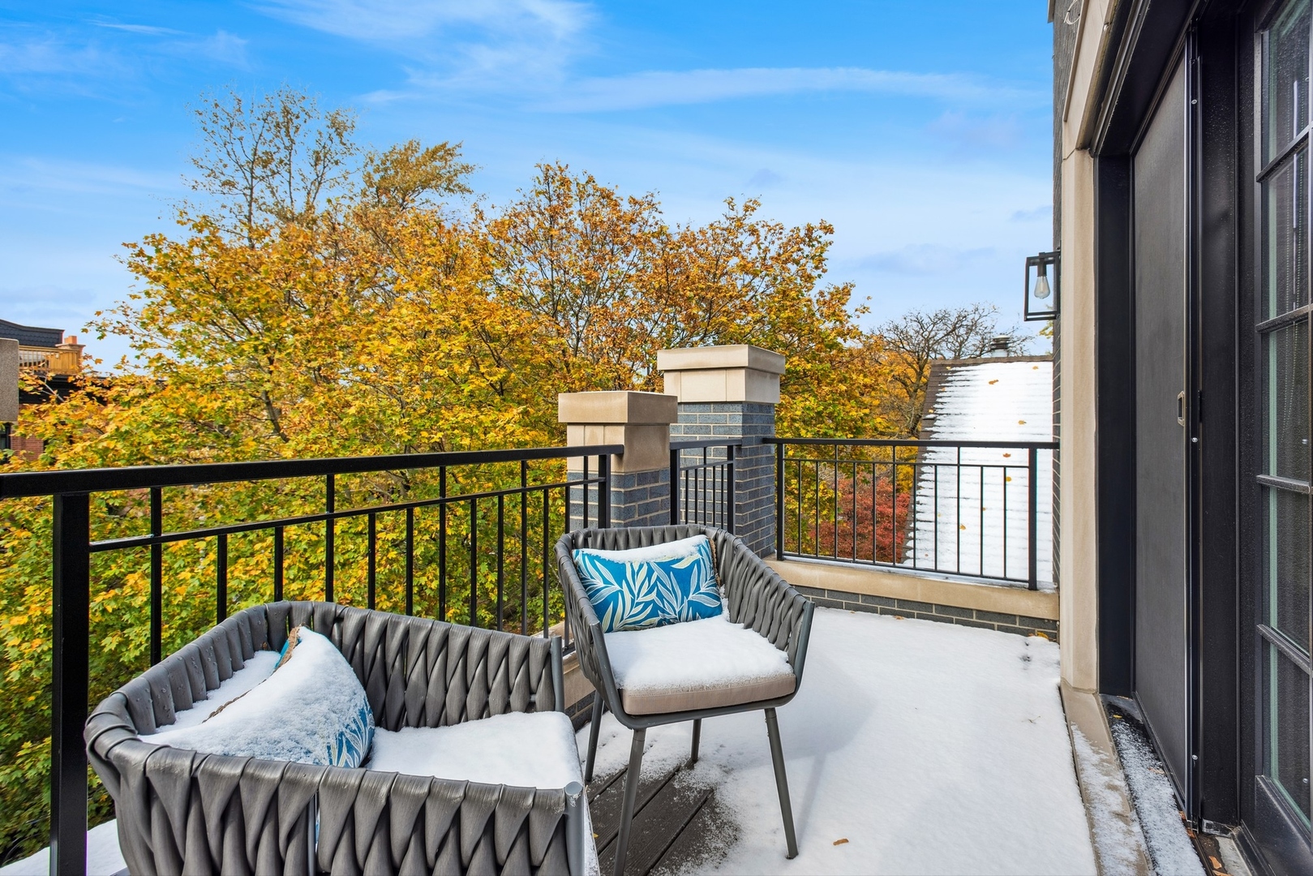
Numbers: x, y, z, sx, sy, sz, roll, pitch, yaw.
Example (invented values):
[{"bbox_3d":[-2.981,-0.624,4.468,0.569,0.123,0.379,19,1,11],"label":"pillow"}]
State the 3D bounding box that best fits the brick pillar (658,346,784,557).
[{"bbox_3d":[0.449,0.145,4.126,0.616,1.400,0.683,0,1,30],"label":"brick pillar"}]

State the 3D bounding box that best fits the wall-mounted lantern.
[{"bbox_3d":[1.945,-0.766,3.126,0.148,0.312,0.185,0,1,30],"label":"wall-mounted lantern"}]

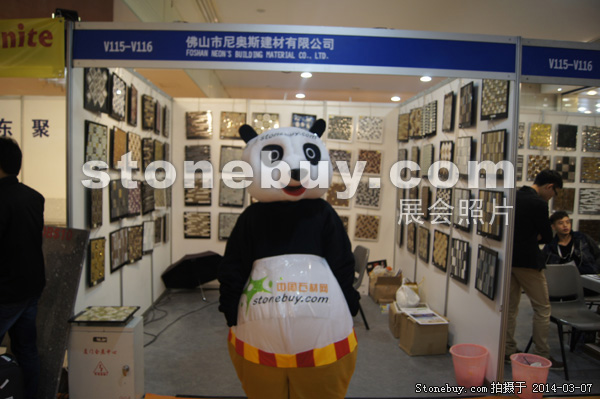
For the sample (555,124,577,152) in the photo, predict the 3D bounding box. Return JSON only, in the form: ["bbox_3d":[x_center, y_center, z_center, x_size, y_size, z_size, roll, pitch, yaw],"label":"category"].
[{"bbox_3d":[3.629,-0.832,6.105,0.305,0.345,0.030,1,3,-3],"label":"sample"}]

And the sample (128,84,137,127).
[{"bbox_3d":[-1.519,-0.854,4.086,0.035,0.350,0.325,1,3,-11],"label":"sample"}]

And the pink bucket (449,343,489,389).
[{"bbox_3d":[1.273,1.252,3.372,0.270,0.243,0.270,2,4,0],"label":"pink bucket"}]

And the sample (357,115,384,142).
[{"bbox_3d":[0.947,-0.938,6.067,0.345,0.357,0.025,1,3,-3],"label":"sample"}]

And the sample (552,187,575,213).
[{"bbox_3d":[3.635,0.019,6.198,0.335,0.355,0.025,1,3,-3],"label":"sample"}]

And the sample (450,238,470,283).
[{"bbox_3d":[1.388,0.524,3.887,0.022,0.344,0.338,1,3,-3],"label":"sample"}]

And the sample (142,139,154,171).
[{"bbox_3d":[-1.582,-0.467,4.696,0.030,0.345,0.335,1,3,-3],"label":"sample"}]

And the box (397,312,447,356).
[{"bbox_3d":[1.119,1.207,4.063,0.335,0.300,0.285,1,3,-10],"label":"box"}]

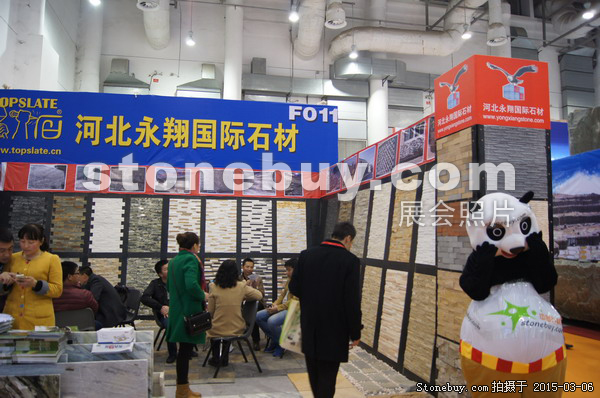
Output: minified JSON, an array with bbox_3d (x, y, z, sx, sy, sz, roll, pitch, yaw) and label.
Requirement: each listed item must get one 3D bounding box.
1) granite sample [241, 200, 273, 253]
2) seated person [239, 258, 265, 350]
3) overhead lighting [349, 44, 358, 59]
[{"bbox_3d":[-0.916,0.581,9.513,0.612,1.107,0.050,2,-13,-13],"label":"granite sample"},{"bbox_3d":[-0.696,1.489,6.450,0.520,1.250,0.750,1,-5,-6],"label":"seated person"},{"bbox_3d":[2.326,-6.402,19.500,0.420,0.600,0.420,0,-5,0],"label":"overhead lighting"}]

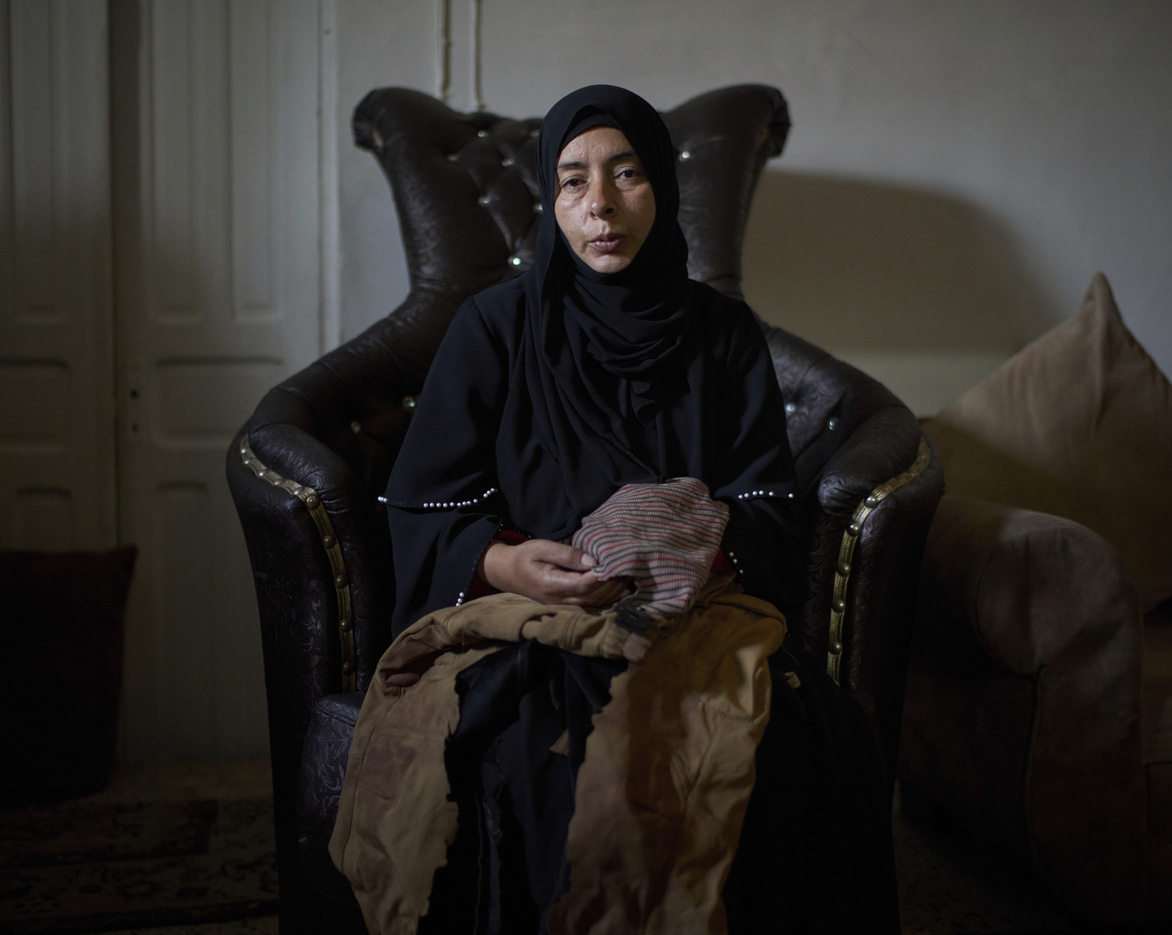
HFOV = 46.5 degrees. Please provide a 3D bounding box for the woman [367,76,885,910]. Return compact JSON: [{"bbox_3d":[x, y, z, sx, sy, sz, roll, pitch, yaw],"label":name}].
[{"bbox_3d":[0.030,0.105,1.480,0.540,1.150,0.760,0,3,2],"label":"woman"}]

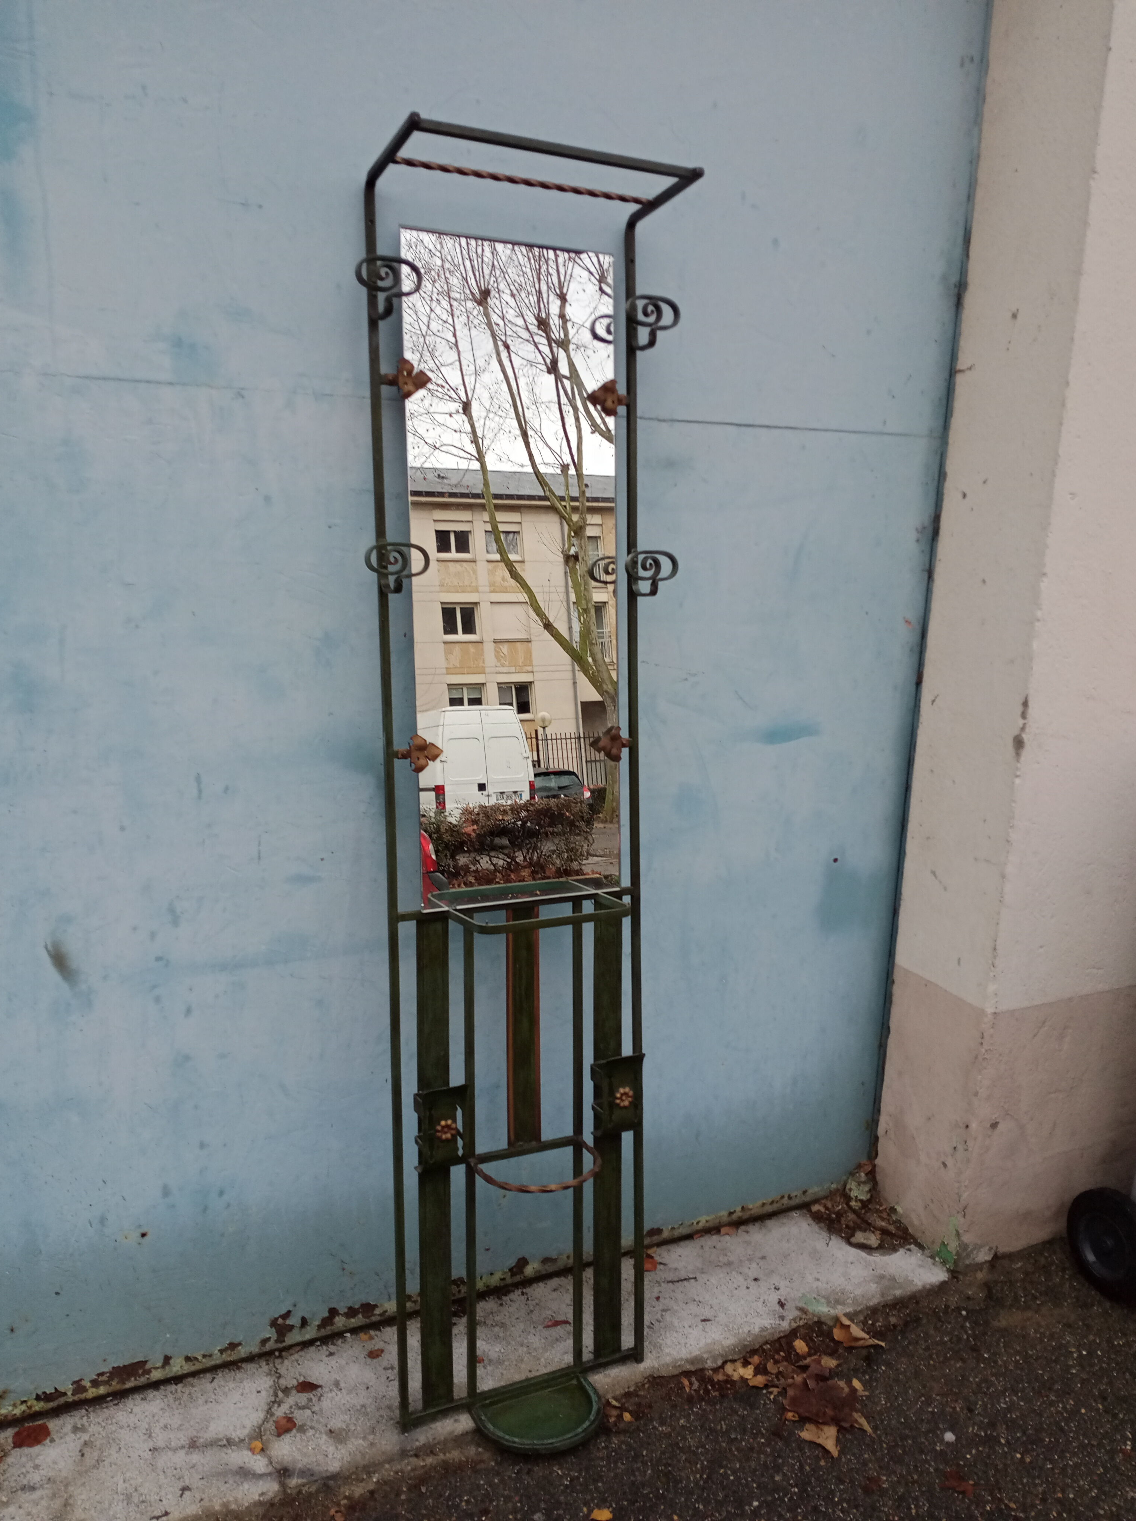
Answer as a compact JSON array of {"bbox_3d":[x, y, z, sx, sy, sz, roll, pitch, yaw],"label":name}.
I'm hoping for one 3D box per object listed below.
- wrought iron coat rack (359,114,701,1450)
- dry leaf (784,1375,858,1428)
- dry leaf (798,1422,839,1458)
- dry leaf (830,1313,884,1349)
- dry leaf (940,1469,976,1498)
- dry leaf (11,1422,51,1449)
[{"bbox_3d":[-0.036,0.094,1.861,0.505,1.929,0.232,-3,6,-25],"label":"wrought iron coat rack"},{"bbox_3d":[0.426,1.063,2.053,0.115,0.022,0.107,7,13,20],"label":"dry leaf"},{"bbox_3d":[0.413,1.083,1.978,0.066,0.014,0.072,11,15,32],"label":"dry leaf"},{"bbox_3d":[0.512,1.033,2.200,0.060,0.024,0.093,-9,17,-40],"label":"dry leaf"},{"bbox_3d":[0.602,1.111,1.898,0.047,0.010,0.045,8,14,24],"label":"dry leaf"},{"bbox_3d":[-0.825,1.039,1.893,0.054,0.008,0.049,-2,13,-19],"label":"dry leaf"}]

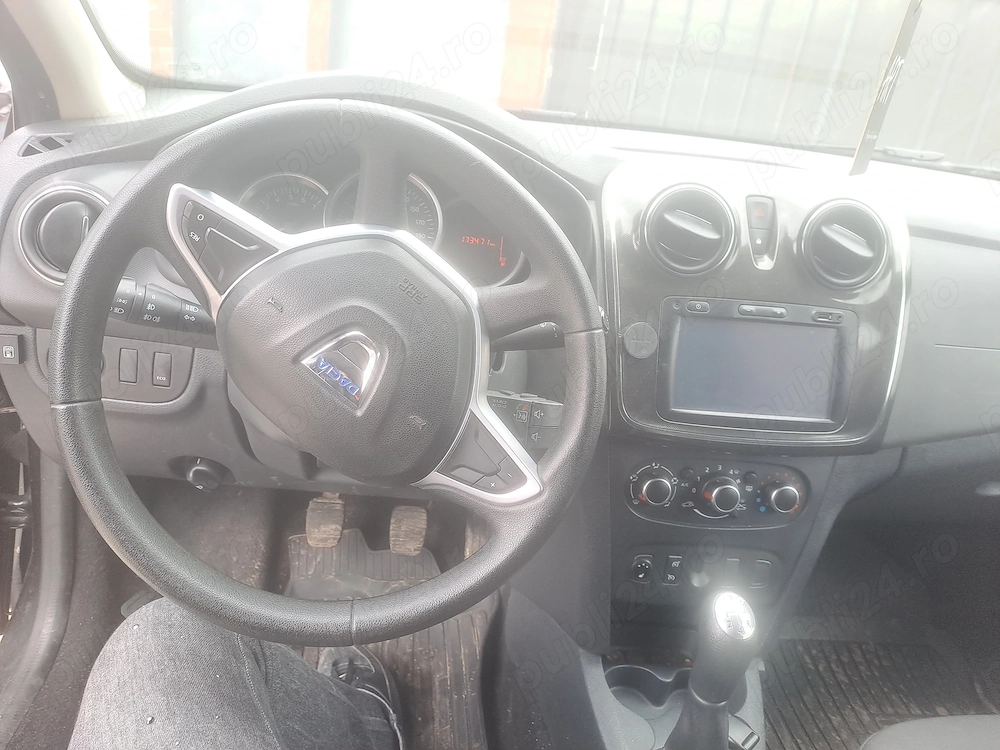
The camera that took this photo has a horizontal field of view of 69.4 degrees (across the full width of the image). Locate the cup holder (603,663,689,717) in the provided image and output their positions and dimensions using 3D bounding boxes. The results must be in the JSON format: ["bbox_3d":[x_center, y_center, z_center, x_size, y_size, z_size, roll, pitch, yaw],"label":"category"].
[{"bbox_3d":[0.194,0.373,0.811,0.155,0.048,0.076,6,22,-6],"label":"cup holder"}]

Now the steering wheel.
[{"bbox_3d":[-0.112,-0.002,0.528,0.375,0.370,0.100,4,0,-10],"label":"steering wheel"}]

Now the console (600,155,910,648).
[{"bbox_3d":[0.216,0.032,0.706,0.295,0.465,0.165,4,13,-10],"label":"console"}]

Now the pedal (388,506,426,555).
[{"bbox_3d":[-0.129,0.221,1.020,0.051,0.067,0.028,6,-1,-6],"label":"pedal"}]

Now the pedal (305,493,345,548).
[{"bbox_3d":[-0.245,0.206,1.010,0.052,0.068,0.028,6,-1,-6],"label":"pedal"}]

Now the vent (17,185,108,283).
[{"bbox_3d":[-0.392,-0.130,0.672,0.091,0.091,0.040,6,12,-6],"label":"vent"}]

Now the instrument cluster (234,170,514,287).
[{"bbox_3d":[-0.118,-0.143,0.712,0.280,0.115,0.060,4,4,-10],"label":"instrument cluster"}]

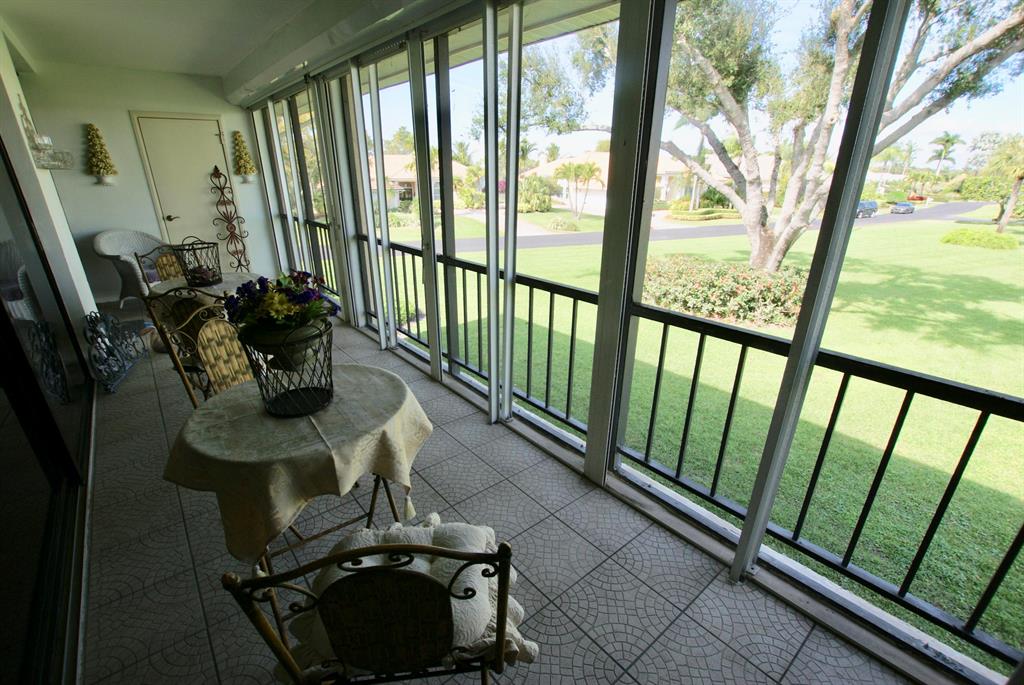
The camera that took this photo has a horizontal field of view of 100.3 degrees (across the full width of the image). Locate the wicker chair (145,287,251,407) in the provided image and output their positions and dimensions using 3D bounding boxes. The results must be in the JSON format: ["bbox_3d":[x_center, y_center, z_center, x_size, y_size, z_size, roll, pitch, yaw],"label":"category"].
[{"bbox_3d":[-1.000,0.318,1.773,0.480,0.880,0.410,11,23,26],"label":"wicker chair"}]

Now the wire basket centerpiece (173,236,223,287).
[{"bbox_3d":[-2.089,-0.540,2.860,0.260,0.300,0.260,-17,27,-39],"label":"wire basket centerpiece"}]

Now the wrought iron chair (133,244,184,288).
[{"bbox_3d":[-2.463,-0.266,3.306,0.500,0.885,0.420,12,23,27],"label":"wrought iron chair"}]

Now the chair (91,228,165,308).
[{"bbox_3d":[-4.117,-0.822,4.805,0.740,0.840,0.750,3,21,6],"label":"chair"}]

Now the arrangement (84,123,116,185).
[{"bbox_3d":[-4.455,-2.024,4.578,0.240,0.570,0.180,-17,27,-38],"label":"arrangement"}]

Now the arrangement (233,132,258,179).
[{"bbox_3d":[-3.414,-2.343,5.429,0.270,0.620,0.180,-17,27,-39],"label":"arrangement"}]

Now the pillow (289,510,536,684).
[{"bbox_3d":[-0.239,0.579,1.010,0.500,0.150,0.420,-3,21,-9],"label":"pillow"}]

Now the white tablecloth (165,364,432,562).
[{"bbox_3d":[-0.633,0.345,1.381,0.690,0.340,0.690,-10,23,-24],"label":"white tablecloth"}]

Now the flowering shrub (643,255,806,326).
[{"bbox_3d":[7.460,-1.941,14.875,6.000,1.200,4.800,11,23,25],"label":"flowering shrub"}]

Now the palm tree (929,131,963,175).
[{"bbox_3d":[89.000,-36.400,88.000,6.800,13.600,6.800,19,27,40],"label":"palm tree"}]

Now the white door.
[{"bbox_3d":[-3.893,-1.691,5.359,0.830,2.060,0.070,-17,27,-38],"label":"white door"}]

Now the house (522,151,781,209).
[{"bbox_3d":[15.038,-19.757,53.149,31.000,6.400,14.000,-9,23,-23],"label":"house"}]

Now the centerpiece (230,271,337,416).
[{"bbox_3d":[-0.655,0.023,1.272,0.310,0.350,0.310,-17,27,-38],"label":"centerpiece"}]

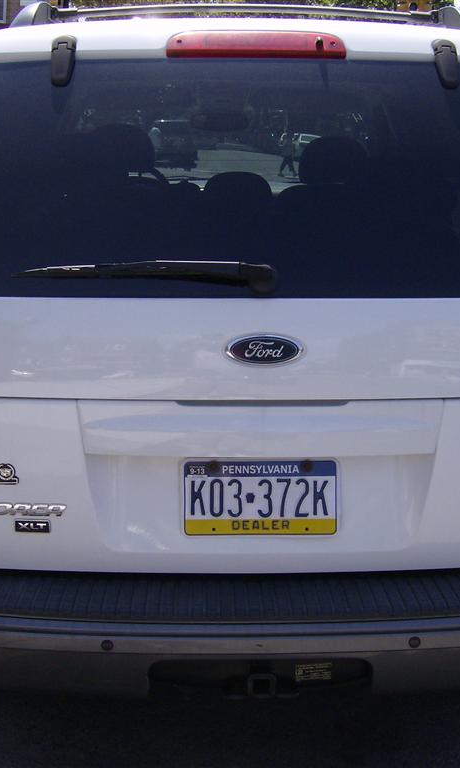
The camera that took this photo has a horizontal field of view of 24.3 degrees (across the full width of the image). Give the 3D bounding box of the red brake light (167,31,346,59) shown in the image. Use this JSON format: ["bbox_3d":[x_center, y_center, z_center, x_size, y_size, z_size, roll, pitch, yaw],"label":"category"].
[{"bbox_3d":[0.050,-0.639,2.030,0.345,0.052,0.060,1,13,-2],"label":"red brake light"}]

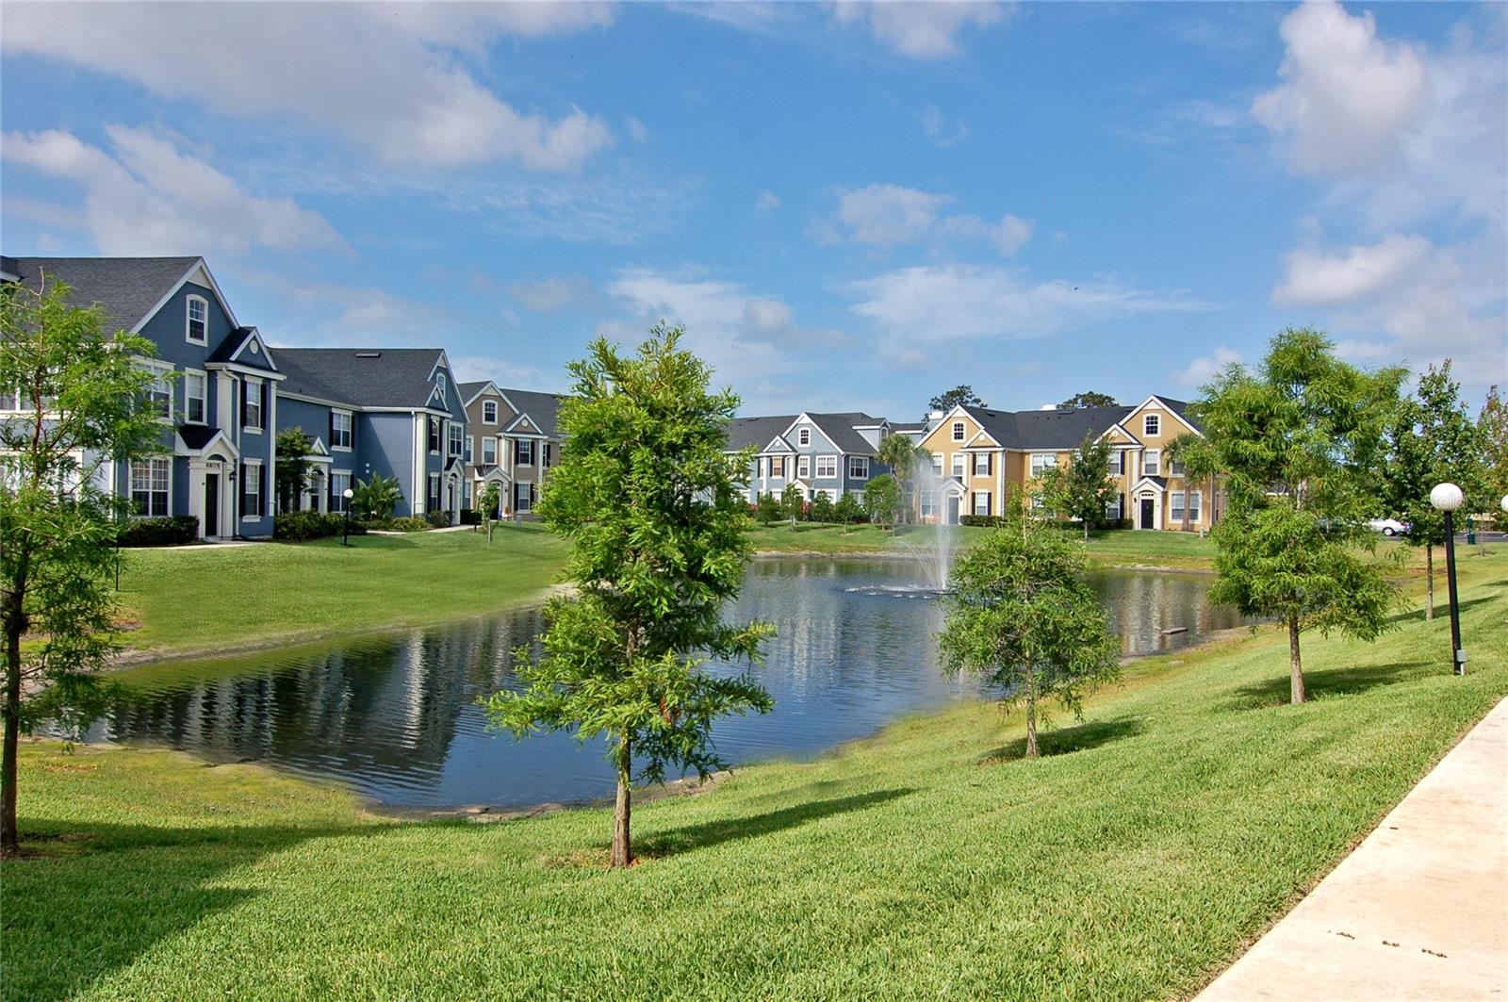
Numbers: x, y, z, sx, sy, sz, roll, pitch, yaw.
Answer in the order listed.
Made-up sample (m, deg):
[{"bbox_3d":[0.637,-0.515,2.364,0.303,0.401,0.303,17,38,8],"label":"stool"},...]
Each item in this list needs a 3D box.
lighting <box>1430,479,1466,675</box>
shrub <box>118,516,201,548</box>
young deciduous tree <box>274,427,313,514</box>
[{"bbox_3d":[7.597,0.846,12.297,0.310,2.080,0.310,-4,-3,40],"label":"lighting"},{"bbox_3d":[-17.580,0.885,33.400,1.050,0.900,2.800,1,0,4],"label":"shrub"},{"bbox_3d":[-17.680,-0.809,43.300,1.750,3.990,1.750,1,0,4],"label":"young deciduous tree"}]

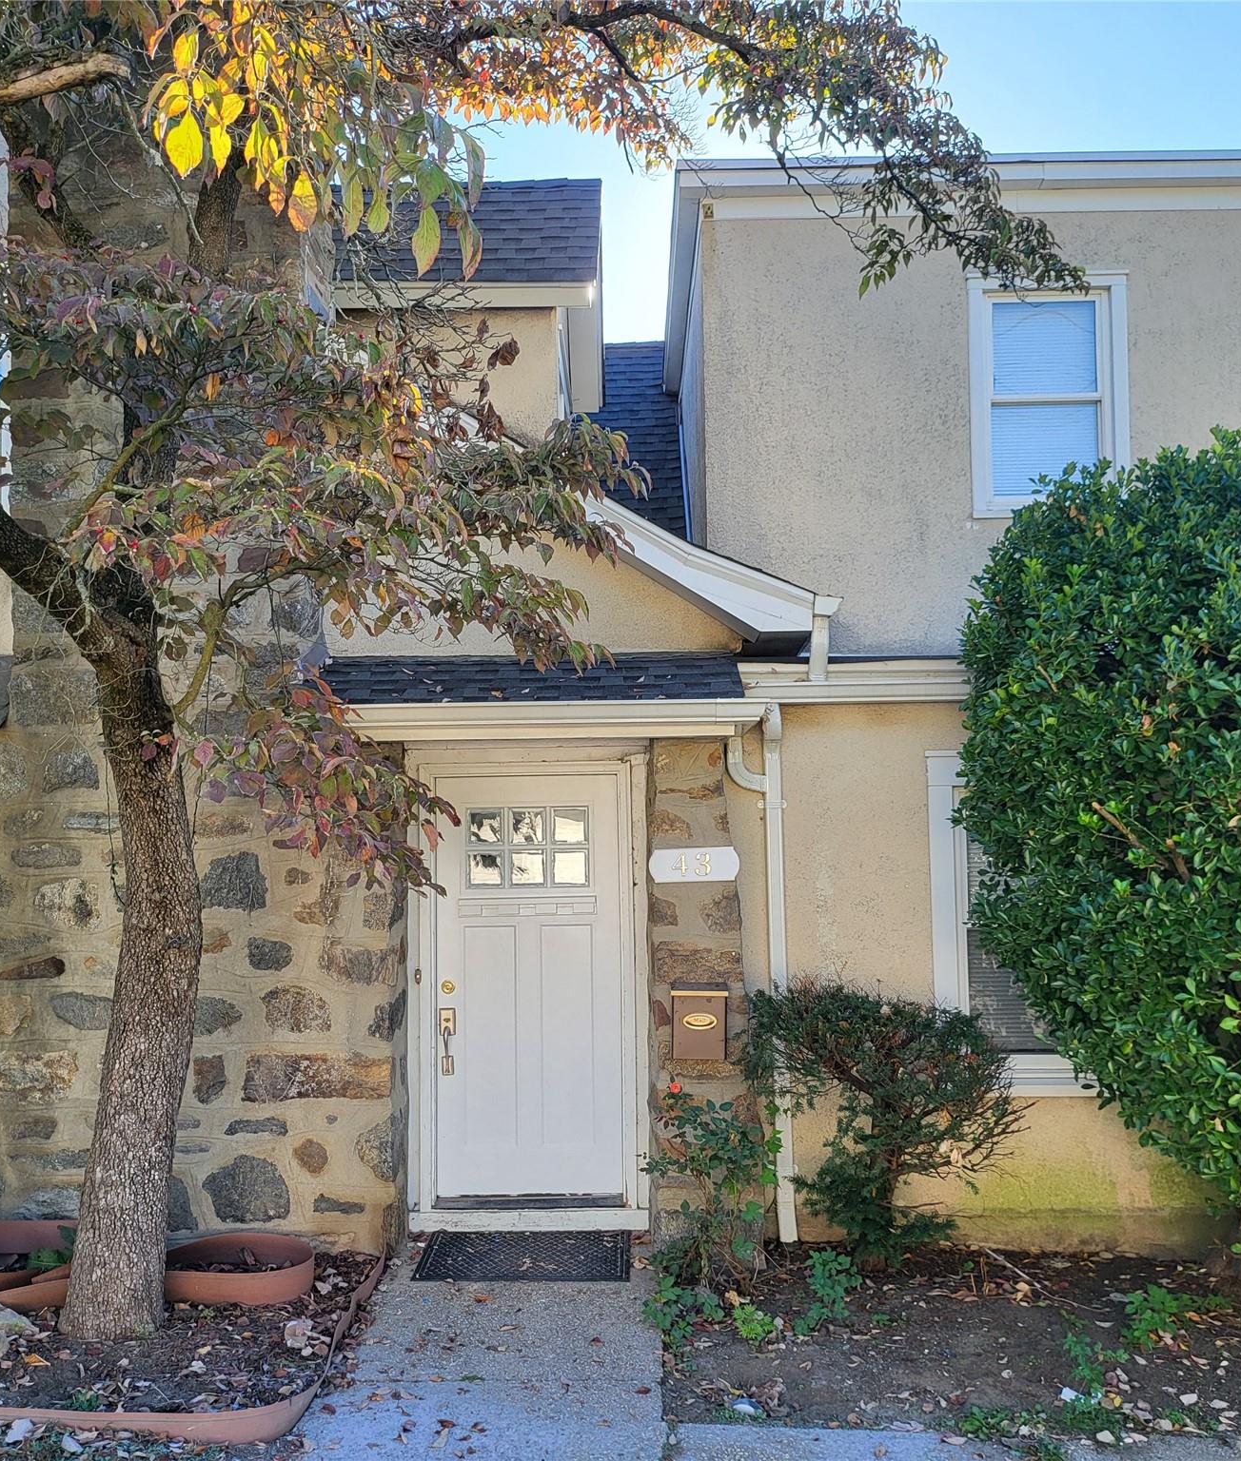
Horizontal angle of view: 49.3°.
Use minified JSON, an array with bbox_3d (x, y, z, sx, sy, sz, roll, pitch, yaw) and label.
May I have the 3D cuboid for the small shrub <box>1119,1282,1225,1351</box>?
[{"bbox_3d":[2.040,2.142,5.001,0.380,0.175,0.300,-1,-4,0],"label":"small shrub"}]

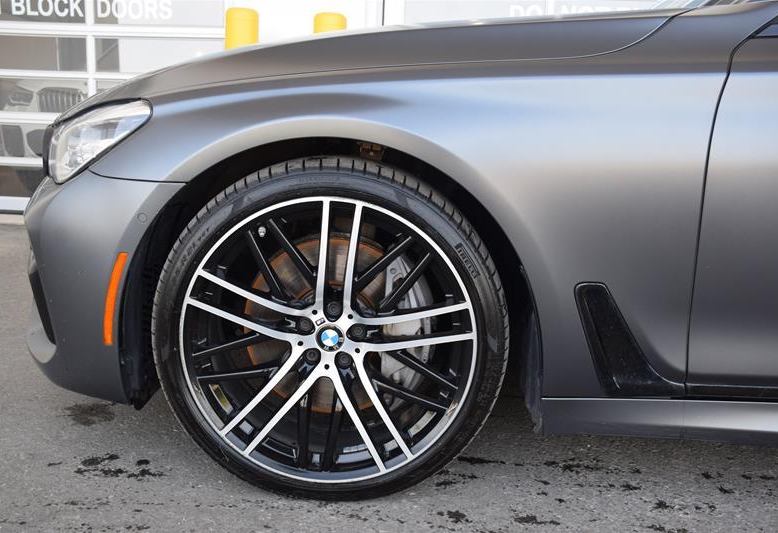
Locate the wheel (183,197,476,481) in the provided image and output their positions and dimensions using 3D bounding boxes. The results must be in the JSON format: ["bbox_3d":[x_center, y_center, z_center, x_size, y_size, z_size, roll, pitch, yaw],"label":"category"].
[{"bbox_3d":[-0.115,0.128,1.550,0.570,0.570,0.225,2,12,1],"label":"wheel"}]

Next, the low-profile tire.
[{"bbox_3d":[-0.114,0.123,1.559,0.705,0.695,0.245,2,12,1],"label":"low-profile tire"}]

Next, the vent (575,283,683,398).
[{"bbox_3d":[0.451,0.136,1.427,0.215,0.222,0.045,2,12,1],"label":"vent"}]

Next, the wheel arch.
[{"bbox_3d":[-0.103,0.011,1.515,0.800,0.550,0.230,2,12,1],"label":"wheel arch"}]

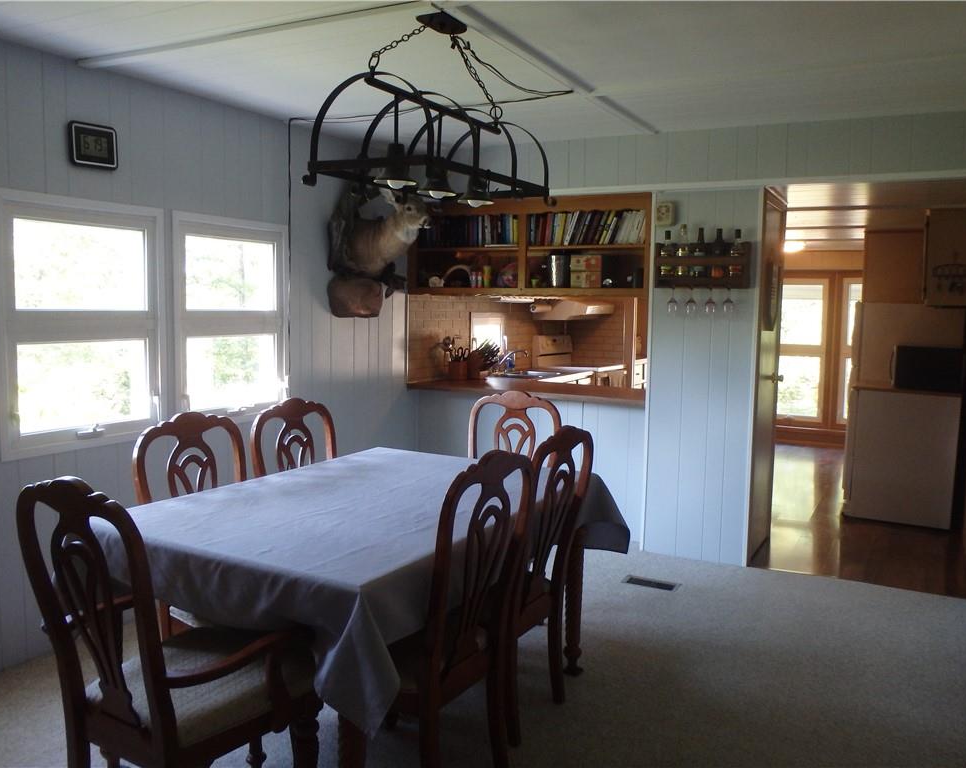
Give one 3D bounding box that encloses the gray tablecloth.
[{"bbox_3d":[-0.354,0.546,2.867,1.196,0.355,1.711,4,7,28],"label":"gray tablecloth"}]

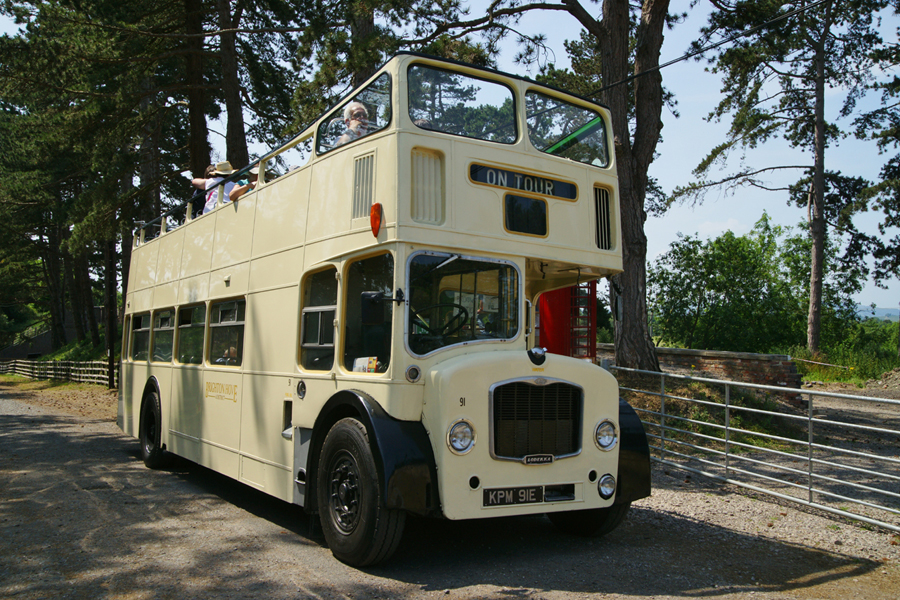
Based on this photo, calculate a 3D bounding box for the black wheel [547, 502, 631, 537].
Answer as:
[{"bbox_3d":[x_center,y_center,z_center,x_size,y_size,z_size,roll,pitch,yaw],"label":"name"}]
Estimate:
[{"bbox_3d":[1.137,1.494,6.483,0.270,1.030,1.030,5,-6,-32],"label":"black wheel"}]

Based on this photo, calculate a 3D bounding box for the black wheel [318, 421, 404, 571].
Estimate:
[{"bbox_3d":[-0.620,1.339,5.280,0.270,1.030,1.030,5,-6,-32],"label":"black wheel"}]

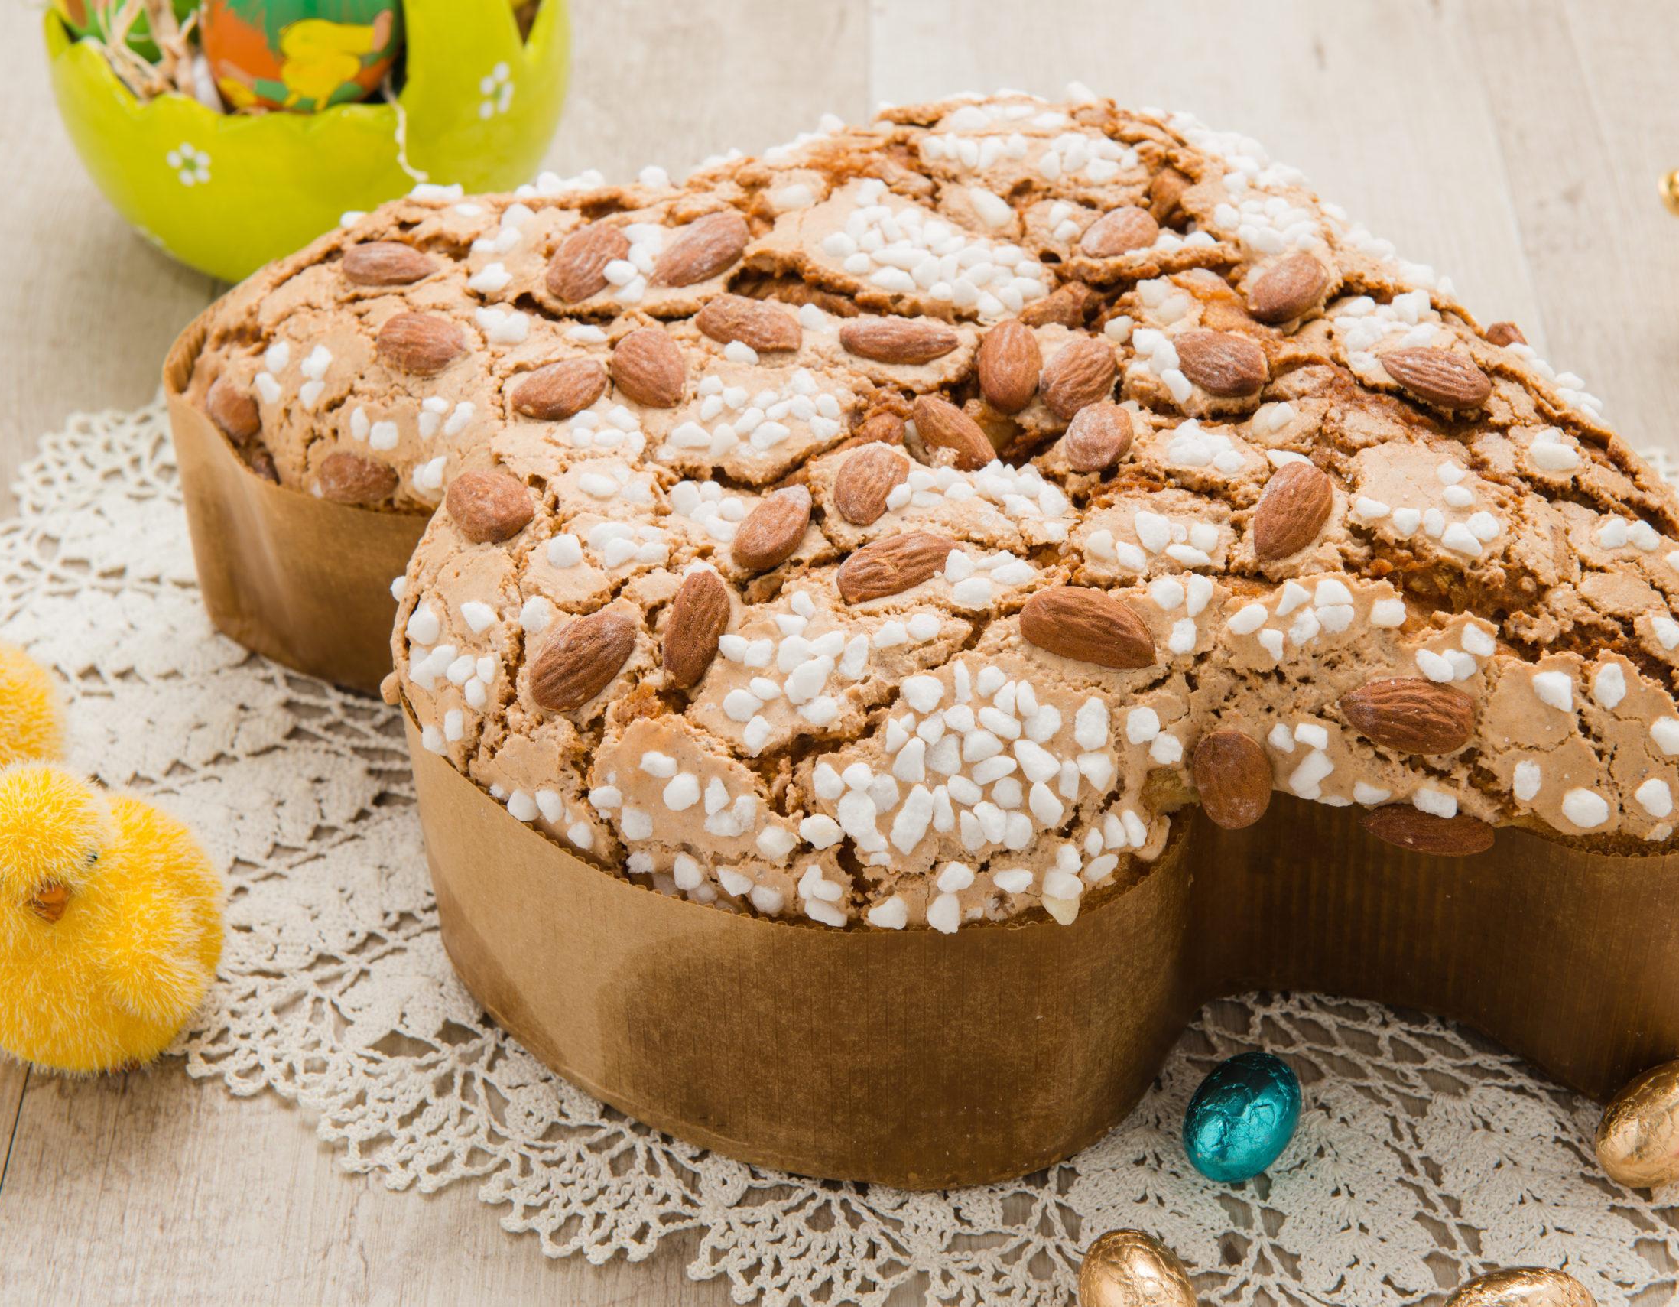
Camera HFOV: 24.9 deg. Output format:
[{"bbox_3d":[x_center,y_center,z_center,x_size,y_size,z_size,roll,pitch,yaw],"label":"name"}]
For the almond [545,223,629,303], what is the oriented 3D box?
[{"bbox_3d":[-0.049,-0.076,0.738,0.013,0.009,0.023,16,51,22],"label":"almond"}]

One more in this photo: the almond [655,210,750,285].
[{"bbox_3d":[-0.027,-0.079,0.744,0.013,0.009,0.024,29,56,32],"label":"almond"}]

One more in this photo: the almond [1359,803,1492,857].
[{"bbox_3d":[0.100,0.030,0.648,0.023,0.010,0.008,4,14,0],"label":"almond"}]

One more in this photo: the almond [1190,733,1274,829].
[{"bbox_3d":[0.067,0.021,0.647,0.013,0.008,0.019,-10,59,2],"label":"almond"}]

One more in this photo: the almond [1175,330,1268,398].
[{"bbox_3d":[0.071,-0.053,0.702,0.013,0.009,0.020,-36,47,-28],"label":"almond"}]

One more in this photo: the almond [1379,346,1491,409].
[{"bbox_3d":[0.112,-0.052,0.718,0.023,0.009,0.013,16,42,-11],"label":"almond"}]

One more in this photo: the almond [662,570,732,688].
[{"bbox_3d":[-0.025,-0.004,0.655,0.011,0.008,0.022,5,62,14],"label":"almond"}]

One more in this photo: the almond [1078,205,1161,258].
[{"bbox_3d":[0.054,-0.081,0.727,0.012,0.008,0.021,28,40,34],"label":"almond"}]

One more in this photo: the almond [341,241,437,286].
[{"bbox_3d":[-0.088,-0.076,0.743,0.021,0.007,0.012,5,38,26],"label":"almond"}]

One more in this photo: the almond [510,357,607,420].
[{"bbox_3d":[-0.052,-0.049,0.707,0.020,0.008,0.013,-27,49,-27],"label":"almond"}]

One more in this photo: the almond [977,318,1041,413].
[{"bbox_3d":[0.032,-0.054,0.713,0.012,0.009,0.024,3,48,4],"label":"almond"}]

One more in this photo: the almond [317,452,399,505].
[{"bbox_3d":[-0.091,-0.033,0.717,0.019,0.008,0.011,2,70,30],"label":"almond"}]

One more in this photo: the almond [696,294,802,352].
[{"bbox_3d":[-0.017,-0.063,0.724,0.024,0.008,0.012,21,45,31],"label":"almond"}]

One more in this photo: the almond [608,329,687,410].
[{"bbox_3d":[-0.035,-0.053,0.708,0.013,0.008,0.022,-27,48,-11],"label":"almond"}]

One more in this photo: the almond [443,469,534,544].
[{"bbox_3d":[-0.063,-0.026,0.686,0.022,0.008,0.013,24,74,43],"label":"almond"}]

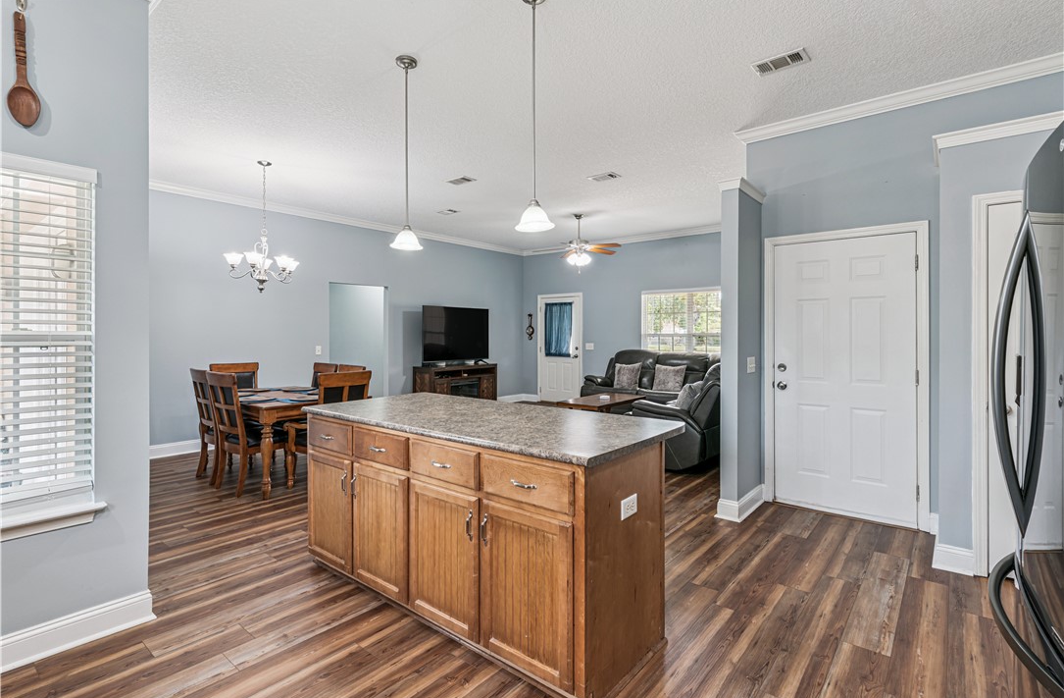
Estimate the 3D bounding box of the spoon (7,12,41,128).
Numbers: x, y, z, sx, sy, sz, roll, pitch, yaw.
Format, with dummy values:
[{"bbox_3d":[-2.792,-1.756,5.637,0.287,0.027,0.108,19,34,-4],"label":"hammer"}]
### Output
[{"bbox_3d":[-2.074,-1.137,2.055,0.045,0.455,0.100,1,2,39],"label":"spoon"}]

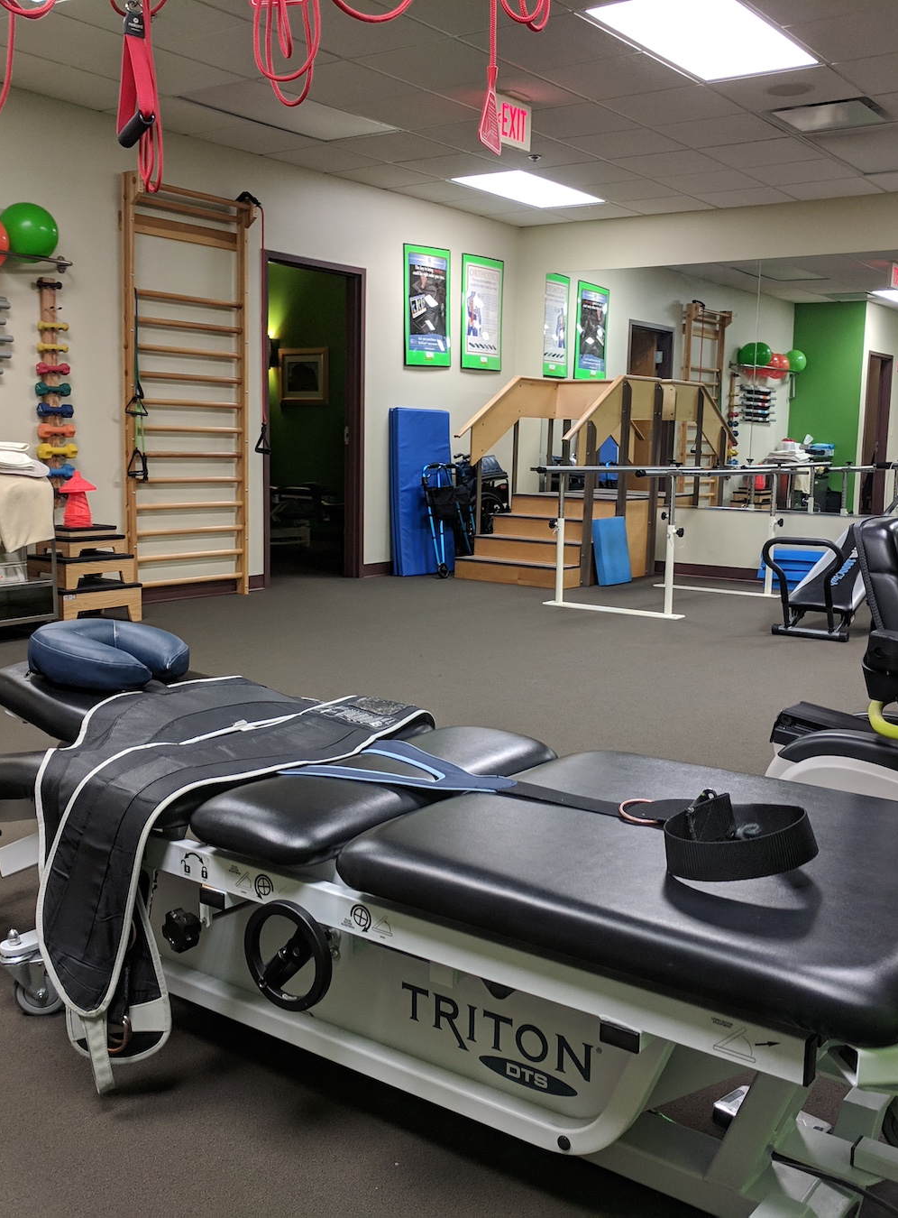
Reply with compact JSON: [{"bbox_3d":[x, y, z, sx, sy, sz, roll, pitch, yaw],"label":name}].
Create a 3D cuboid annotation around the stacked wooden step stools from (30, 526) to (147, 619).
[{"bbox_3d":[-2.013,-0.181,6.589,0.455,0.505,0.510,7,10,35],"label":"stacked wooden step stools"}]

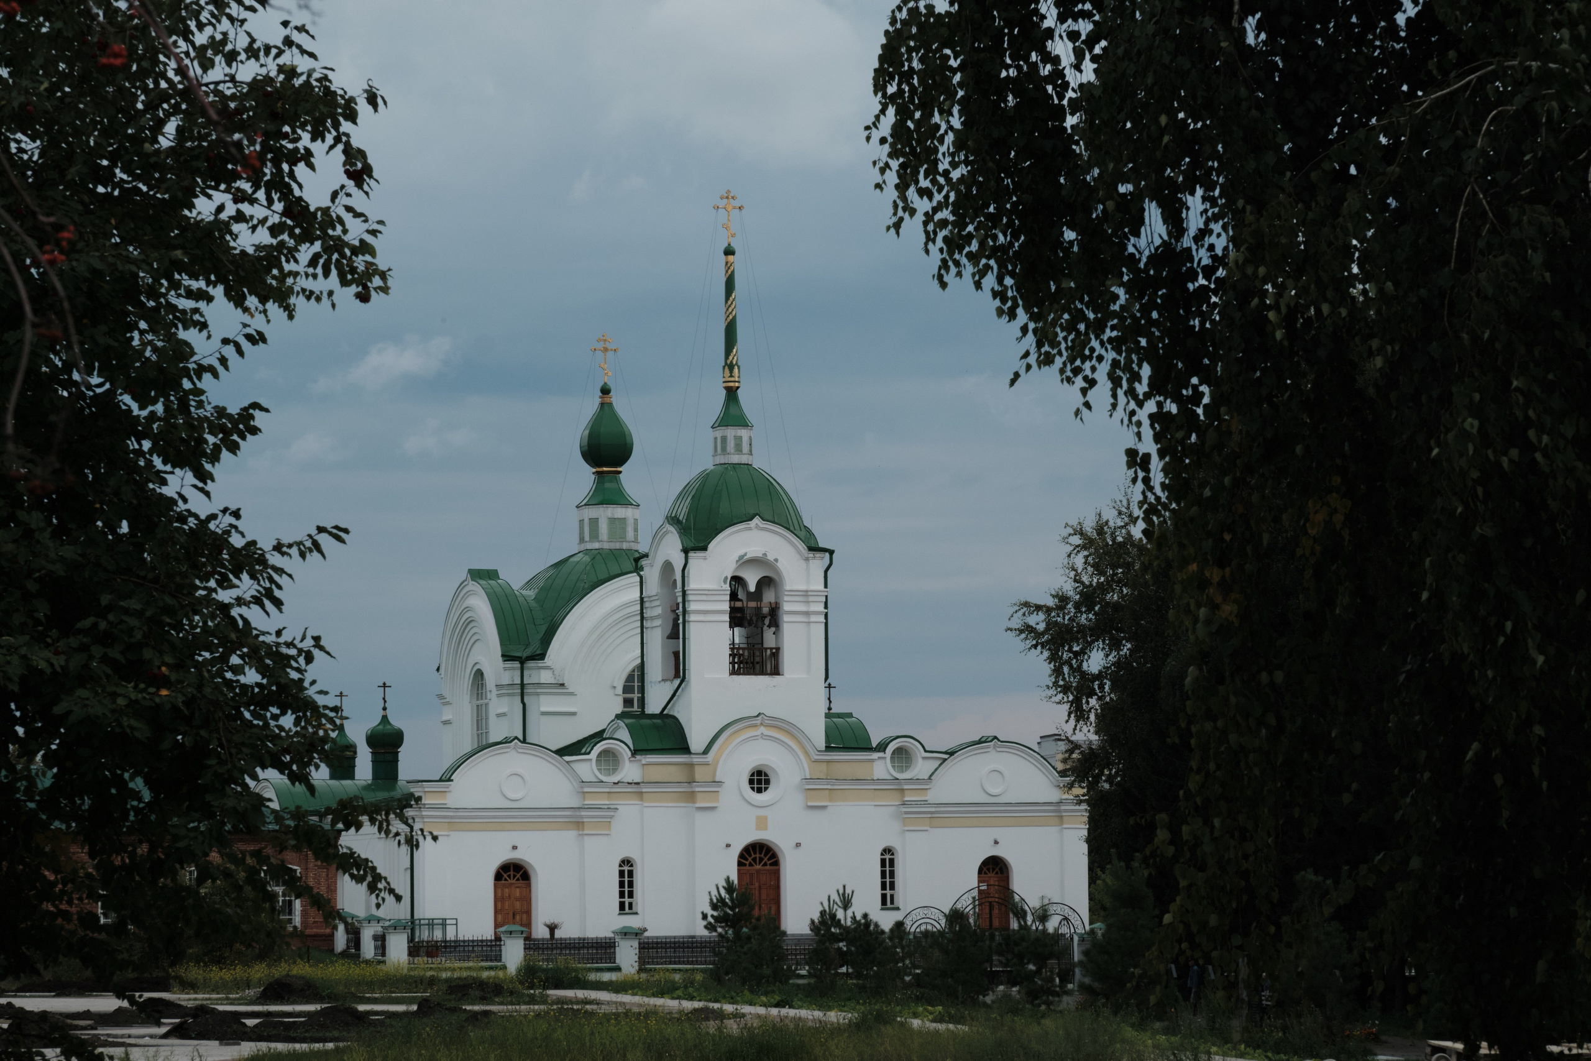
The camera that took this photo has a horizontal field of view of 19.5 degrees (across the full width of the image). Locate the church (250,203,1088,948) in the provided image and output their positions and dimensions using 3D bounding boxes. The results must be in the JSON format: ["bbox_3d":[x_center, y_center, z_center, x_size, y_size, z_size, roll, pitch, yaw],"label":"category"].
[{"bbox_3d":[-6.671,2.228,191.660,28.300,29.700,30.000,1,-5,-20],"label":"church"}]

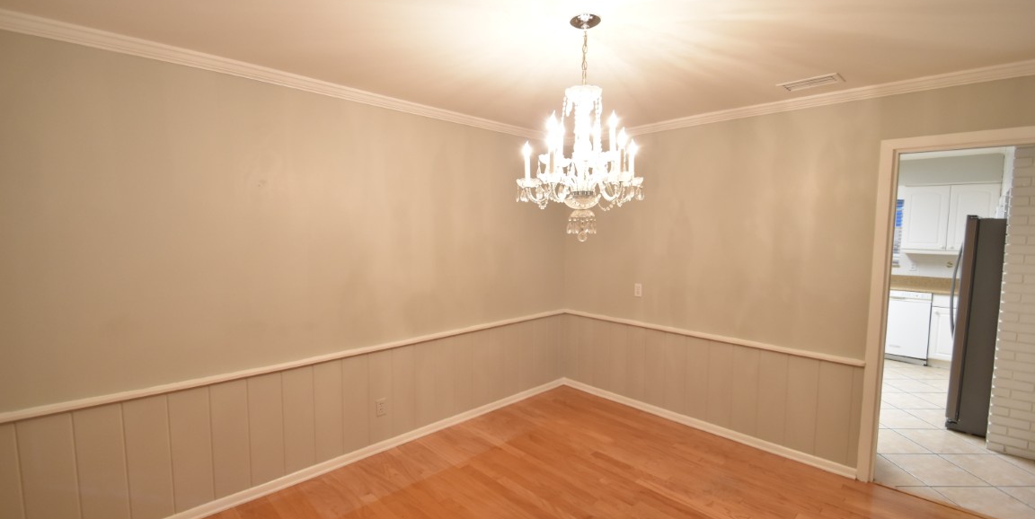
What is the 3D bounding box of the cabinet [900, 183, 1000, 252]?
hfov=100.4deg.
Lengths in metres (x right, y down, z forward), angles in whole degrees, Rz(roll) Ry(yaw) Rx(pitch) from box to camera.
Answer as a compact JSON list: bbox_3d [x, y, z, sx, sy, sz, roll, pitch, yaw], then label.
[{"bbox_3d":[5.142,-0.476,5.113,0.340,0.810,0.810,-3,6,-44],"label":"cabinet"}]

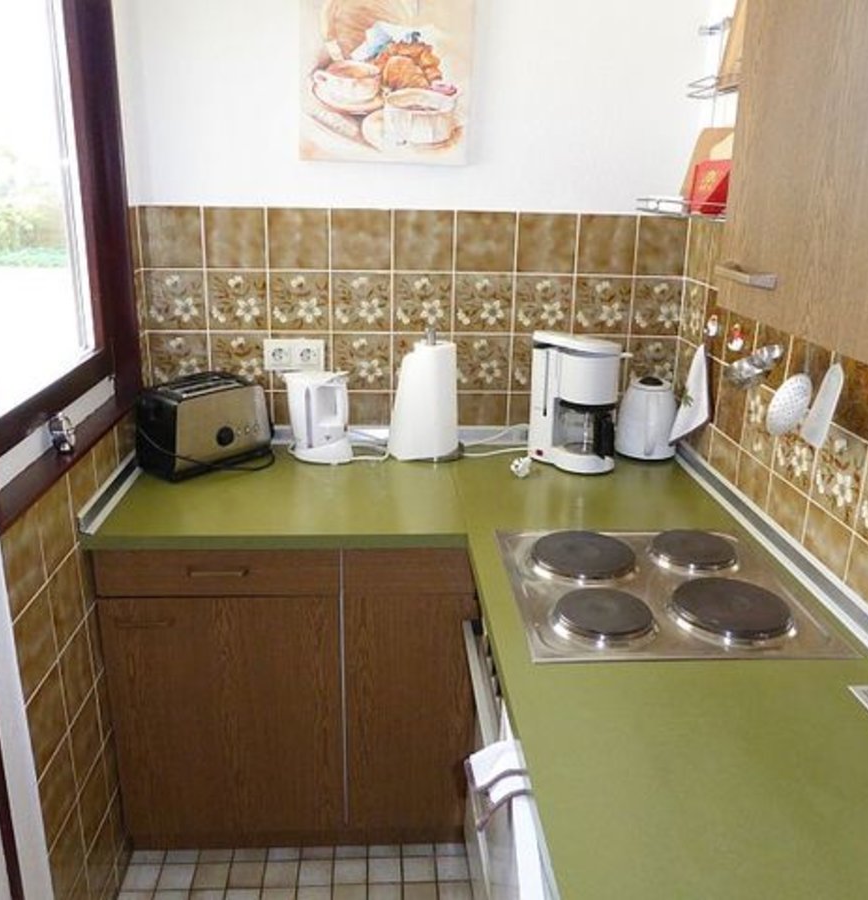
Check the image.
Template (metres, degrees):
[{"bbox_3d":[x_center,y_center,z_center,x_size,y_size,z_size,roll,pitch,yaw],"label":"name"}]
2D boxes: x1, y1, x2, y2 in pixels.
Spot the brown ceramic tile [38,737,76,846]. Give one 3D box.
[{"bbox_3d":[-0.668,0.603,1.482,0.010,0.150,0.143,0,18,-4],"label":"brown ceramic tile"}]

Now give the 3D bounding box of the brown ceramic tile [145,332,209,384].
[{"bbox_3d":[-0.634,-0.222,2.087,0.149,0.149,0.010,0,18,-4],"label":"brown ceramic tile"}]

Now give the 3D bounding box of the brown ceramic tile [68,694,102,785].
[{"bbox_3d":[-0.687,0.565,1.633,0.010,0.149,0.149,0,18,-4],"label":"brown ceramic tile"}]

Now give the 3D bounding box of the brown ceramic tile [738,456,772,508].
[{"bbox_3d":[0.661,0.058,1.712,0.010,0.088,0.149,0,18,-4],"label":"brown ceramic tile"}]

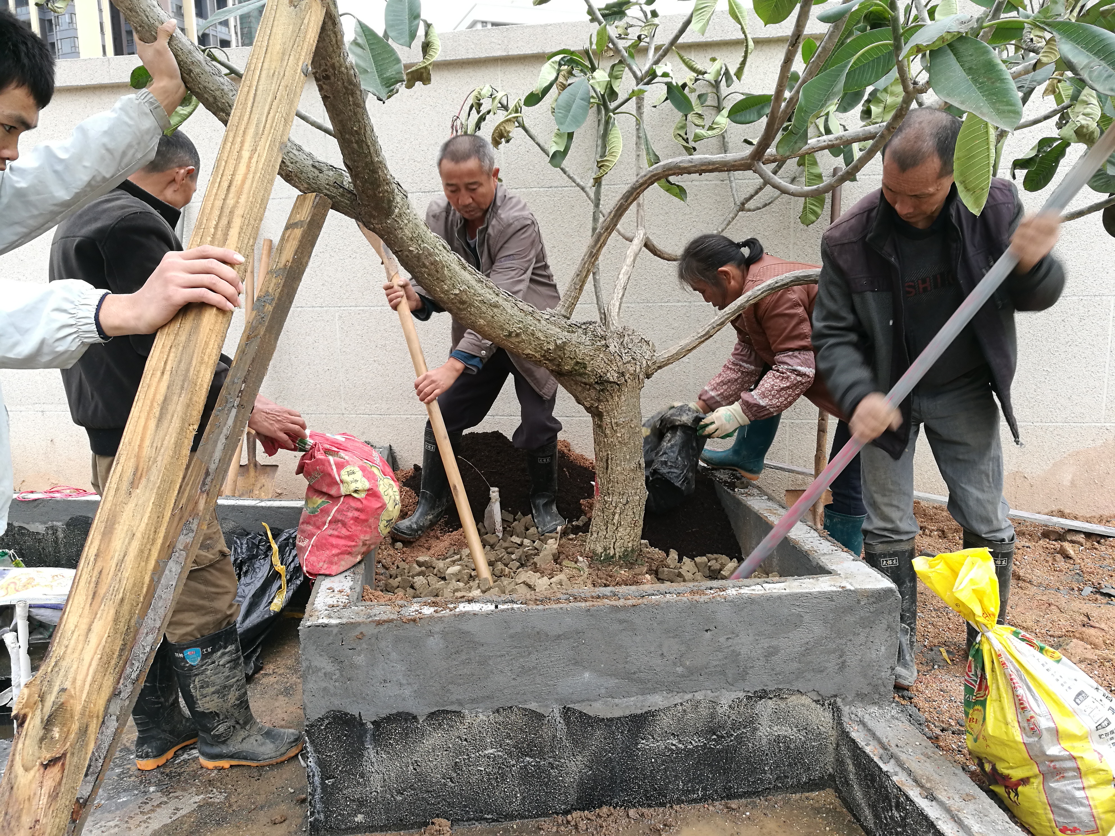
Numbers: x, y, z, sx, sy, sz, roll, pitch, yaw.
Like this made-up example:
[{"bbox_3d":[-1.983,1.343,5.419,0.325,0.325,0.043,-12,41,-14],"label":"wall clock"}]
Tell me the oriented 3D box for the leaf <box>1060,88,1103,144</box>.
[{"bbox_3d":[1.183,-0.682,1.966,0.100,0.140,0.080,-2,10,0],"label":"leaf"}]

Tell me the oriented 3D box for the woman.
[{"bbox_3d":[0.780,-0.035,3.097,0.700,1.214,0.460,-2,10,-3],"label":"woman"}]

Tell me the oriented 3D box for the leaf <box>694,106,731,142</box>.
[{"bbox_3d":[0.494,-0.940,2.780,0.125,0.120,0.080,-2,10,0],"label":"leaf"}]

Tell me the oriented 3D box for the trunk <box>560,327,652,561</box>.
[{"bbox_3d":[0.175,0.083,3.027,0.280,0.796,0.240,-2,10,0],"label":"trunk"}]

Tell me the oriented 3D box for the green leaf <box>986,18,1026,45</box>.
[{"bbox_3d":[1.065,-0.922,2.075,0.120,0.075,0.100,-2,10,0],"label":"green leaf"}]

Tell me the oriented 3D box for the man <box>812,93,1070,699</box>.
[{"bbox_3d":[0.931,0.009,2.160,0.570,1.450,0.570,4,12,29],"label":"man"}]

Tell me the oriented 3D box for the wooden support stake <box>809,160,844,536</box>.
[{"bbox_3d":[1.123,-0.248,3.619,0.045,1.579,0.045,2,1,-1],"label":"wooden support stake"}]

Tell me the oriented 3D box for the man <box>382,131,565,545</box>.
[{"bbox_3d":[-0.279,-0.213,2.958,0.570,1.389,0.570,3,11,26],"label":"man"}]

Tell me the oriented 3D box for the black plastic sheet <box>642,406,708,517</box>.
[{"bbox_3d":[0.390,0.143,3.005,0.260,0.380,0.240,-2,10,0],"label":"black plastic sheet"}]

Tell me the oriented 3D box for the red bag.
[{"bbox_3d":[-0.605,0.226,2.515,0.290,0.380,0.270,-5,11,-17],"label":"red bag"}]

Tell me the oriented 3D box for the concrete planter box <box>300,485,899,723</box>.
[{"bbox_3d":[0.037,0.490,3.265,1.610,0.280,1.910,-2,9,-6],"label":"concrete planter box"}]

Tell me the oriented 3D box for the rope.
[{"bbox_3d":[-1.911,0.293,3.338,0.330,0.035,0.140,1,10,13],"label":"rope"}]

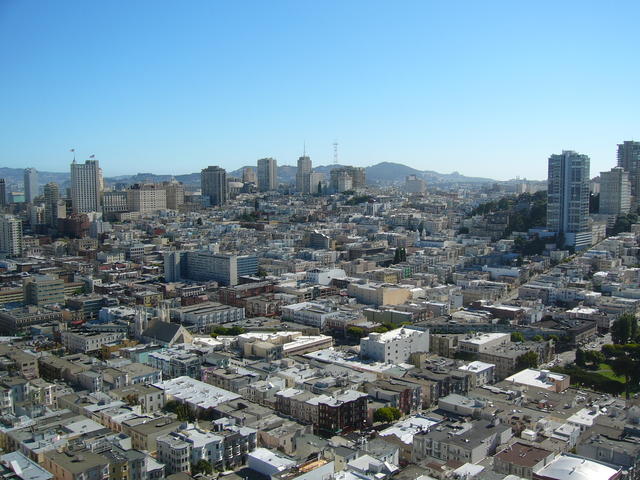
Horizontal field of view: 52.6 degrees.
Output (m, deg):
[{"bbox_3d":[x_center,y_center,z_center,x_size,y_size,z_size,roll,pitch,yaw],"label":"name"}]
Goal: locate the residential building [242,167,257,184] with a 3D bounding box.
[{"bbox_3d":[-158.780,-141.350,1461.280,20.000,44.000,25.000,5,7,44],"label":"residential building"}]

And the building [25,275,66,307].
[{"bbox_3d":[-259.080,48.540,609.840,26.000,25.000,25.000,5,7,44],"label":"building"}]

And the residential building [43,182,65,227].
[{"bbox_3d":[-406.680,-52.200,983.480,24.990,67.140,17.490,5,7,44],"label":"residential building"}]

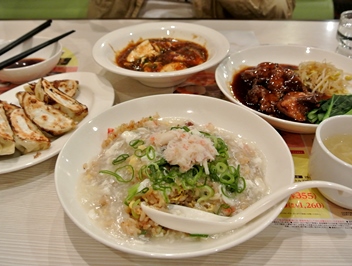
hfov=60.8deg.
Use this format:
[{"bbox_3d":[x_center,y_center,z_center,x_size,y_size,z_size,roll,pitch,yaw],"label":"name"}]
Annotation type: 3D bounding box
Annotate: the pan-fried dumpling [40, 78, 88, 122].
[{"bbox_3d":[-0.131,-0.039,0.349,0.029,0.029,0.096,-30,47,-33],"label":"pan-fried dumpling"}]

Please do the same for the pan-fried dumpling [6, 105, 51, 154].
[{"bbox_3d":[-0.154,-0.005,0.309,0.030,0.024,0.088,-28,45,-31],"label":"pan-fried dumpling"}]

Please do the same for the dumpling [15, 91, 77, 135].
[{"bbox_3d":[-0.144,-0.023,0.330,0.098,0.026,0.036,28,46,31],"label":"dumpling"}]

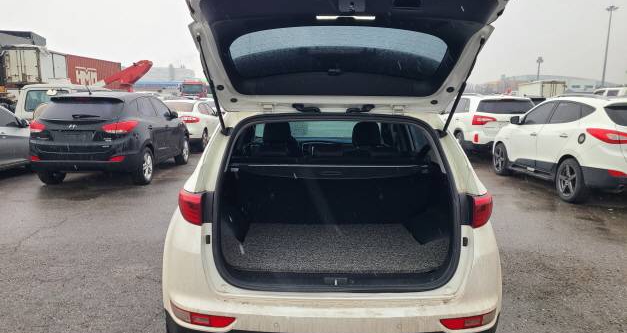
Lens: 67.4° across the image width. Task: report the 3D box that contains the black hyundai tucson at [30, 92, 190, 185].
[{"bbox_3d":[-3.863,-0.677,9.608,1.820,1.660,4.410,0,8,-1],"label":"black hyundai tucson"}]

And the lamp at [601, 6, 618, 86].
[{"bbox_3d":[54.799,-20.375,87.883,2.400,18.660,2.400,1,8,0],"label":"lamp"}]

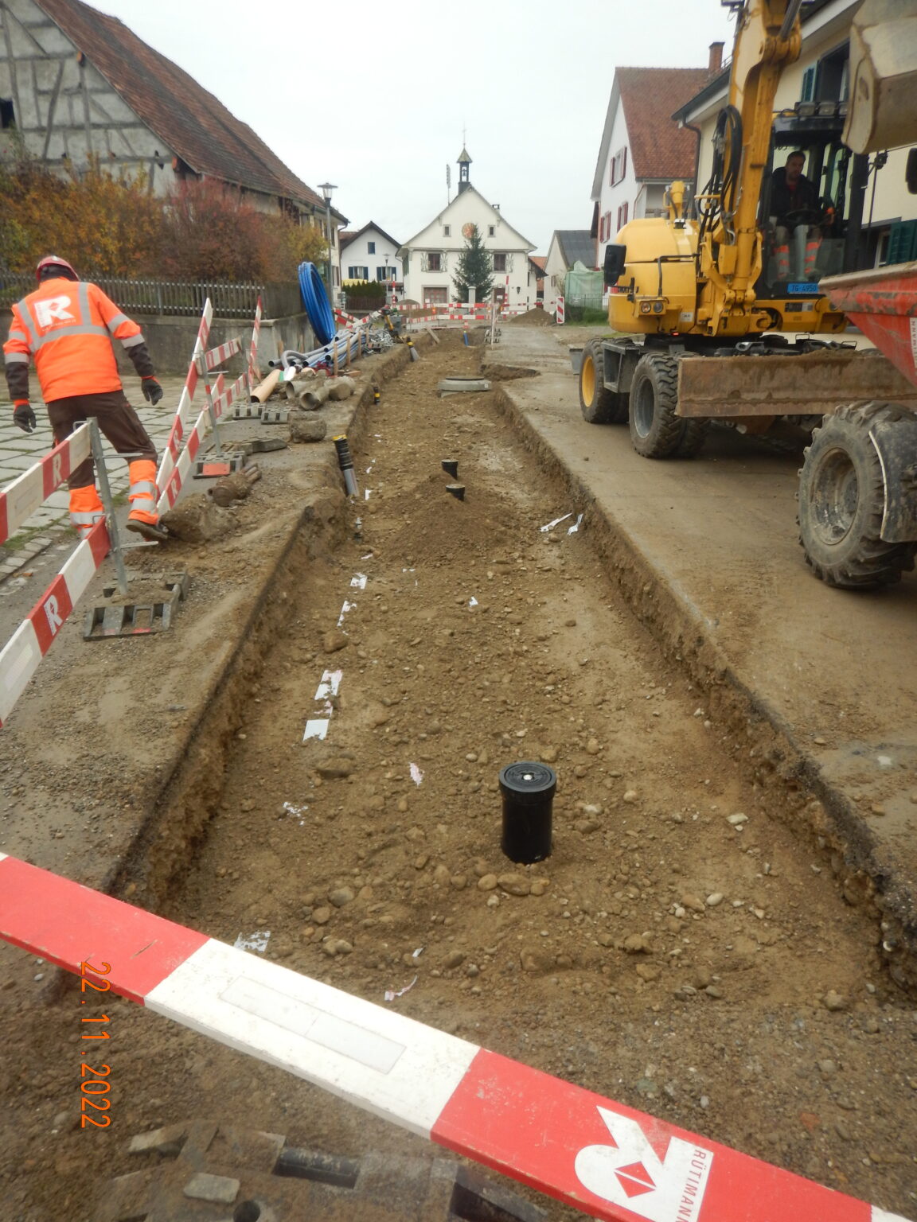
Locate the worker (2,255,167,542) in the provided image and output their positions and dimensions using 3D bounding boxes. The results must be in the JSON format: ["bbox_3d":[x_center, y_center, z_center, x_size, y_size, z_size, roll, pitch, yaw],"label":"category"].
[{"bbox_3d":[-2.379,-1.285,5.394,0.920,1.800,0.580,1,20,2],"label":"worker"}]

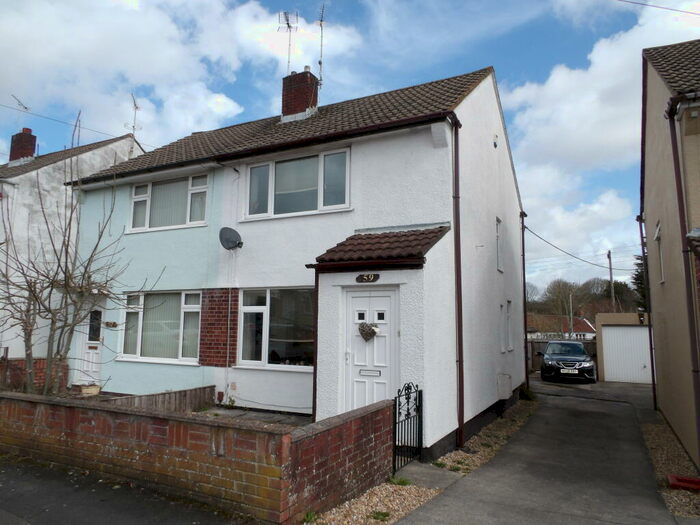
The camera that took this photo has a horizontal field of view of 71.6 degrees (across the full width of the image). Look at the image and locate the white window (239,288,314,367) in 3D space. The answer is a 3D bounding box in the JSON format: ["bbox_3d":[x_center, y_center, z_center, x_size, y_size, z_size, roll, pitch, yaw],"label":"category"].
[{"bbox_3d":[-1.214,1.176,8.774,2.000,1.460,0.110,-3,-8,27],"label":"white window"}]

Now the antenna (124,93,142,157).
[{"bbox_3d":[-7.492,-4.589,16.712,0.650,1.950,1.100,3,-8,-17],"label":"antenna"}]

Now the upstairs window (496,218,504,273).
[{"bbox_3d":[3.440,-0.391,11.264,0.100,1.210,0.630,-3,-8,27],"label":"upstairs window"}]

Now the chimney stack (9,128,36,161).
[{"bbox_3d":[-12.098,-4.267,17.992,0.760,1.457,0.480,-3,-9,28],"label":"chimney stack"}]

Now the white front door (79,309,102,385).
[{"bbox_3d":[-5.937,1.783,11.291,0.880,1.970,0.090,-3,-8,27],"label":"white front door"}]

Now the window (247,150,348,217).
[{"bbox_3d":[-0.979,-1.405,9.010,2.260,1.100,0.110,-3,-8,27],"label":"window"}]

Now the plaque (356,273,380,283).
[{"bbox_3d":[0.246,0.216,6.600,0.355,0.115,0.025,-3,-8,27],"label":"plaque"}]

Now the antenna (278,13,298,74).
[{"bbox_3d":[-1.669,-5.898,13.089,0.500,1.720,0.580,1,-8,-1],"label":"antenna"}]

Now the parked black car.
[{"bbox_3d":[8.280,3.745,18.600,1.820,1.450,4.650,-2,-9,21],"label":"parked black car"}]

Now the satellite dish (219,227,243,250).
[{"bbox_3d":[-2.331,-0.470,9.508,0.430,0.430,0.340,9,-11,-44],"label":"satellite dish"}]

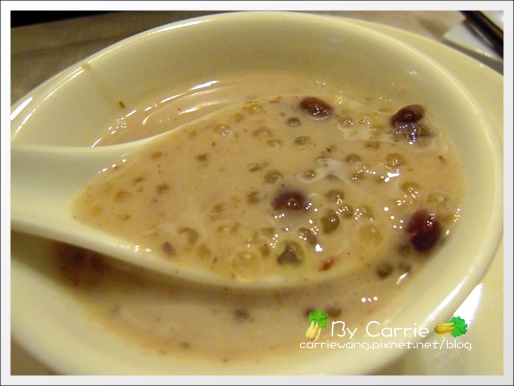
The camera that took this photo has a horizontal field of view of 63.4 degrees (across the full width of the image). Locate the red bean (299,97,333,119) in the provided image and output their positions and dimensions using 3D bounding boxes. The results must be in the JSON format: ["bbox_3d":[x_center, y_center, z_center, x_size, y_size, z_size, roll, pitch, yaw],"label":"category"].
[{"bbox_3d":[0.015,-0.022,0.106,0.010,0.006,0.006,32,59,27],"label":"red bean"}]

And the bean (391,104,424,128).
[{"bbox_3d":[0.037,-0.019,0.102,0.009,0.006,0.006,-22,51,-14],"label":"bean"}]

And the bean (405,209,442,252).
[{"bbox_3d":[0.032,0.007,0.080,0.007,0.006,0.009,-6,49,0],"label":"bean"}]

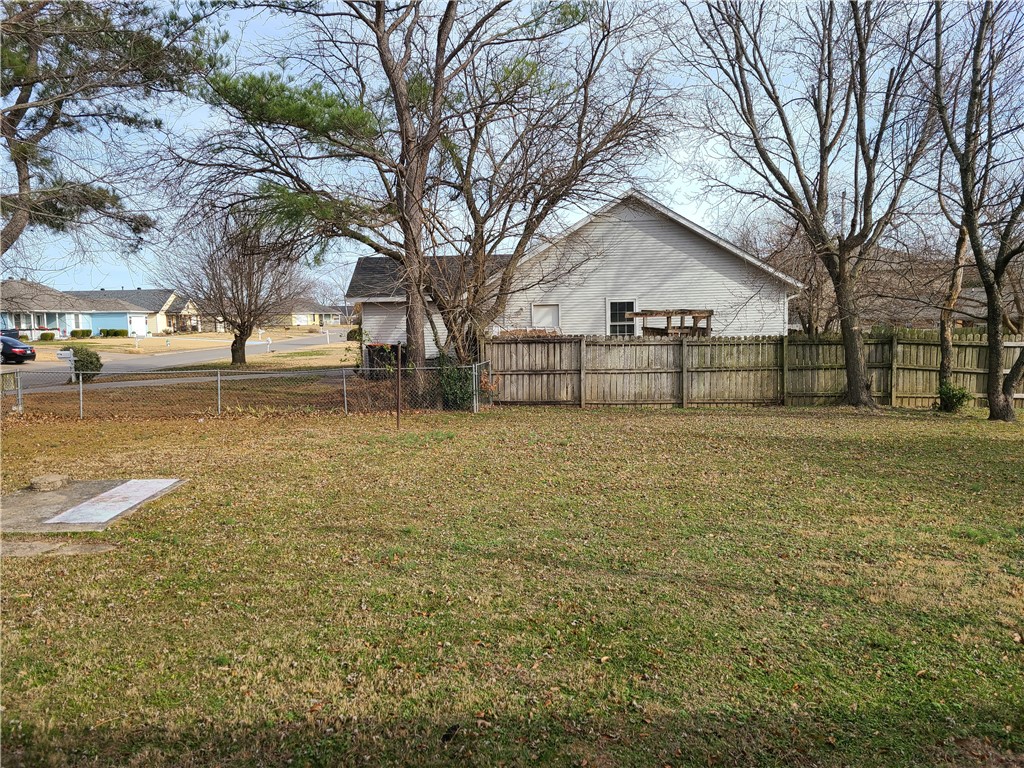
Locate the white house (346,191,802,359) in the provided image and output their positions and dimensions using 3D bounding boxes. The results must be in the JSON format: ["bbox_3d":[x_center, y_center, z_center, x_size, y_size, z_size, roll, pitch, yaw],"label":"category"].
[{"bbox_3d":[2.267,-4.351,34.452,16.700,6.250,13.000,-1,5,0],"label":"white house"}]

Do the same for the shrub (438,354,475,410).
[{"bbox_3d":[-1.322,-0.059,18.390,0.860,1.280,0.850,-1,5,0],"label":"shrub"}]

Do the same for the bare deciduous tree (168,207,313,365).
[{"bbox_3d":[-13.037,-4.546,37.045,6.800,7.350,6.600,-1,5,0],"label":"bare deciduous tree"}]

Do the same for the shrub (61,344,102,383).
[{"bbox_3d":[-16.611,-0.825,29.741,1.600,1.390,1.600,-1,5,0],"label":"shrub"}]

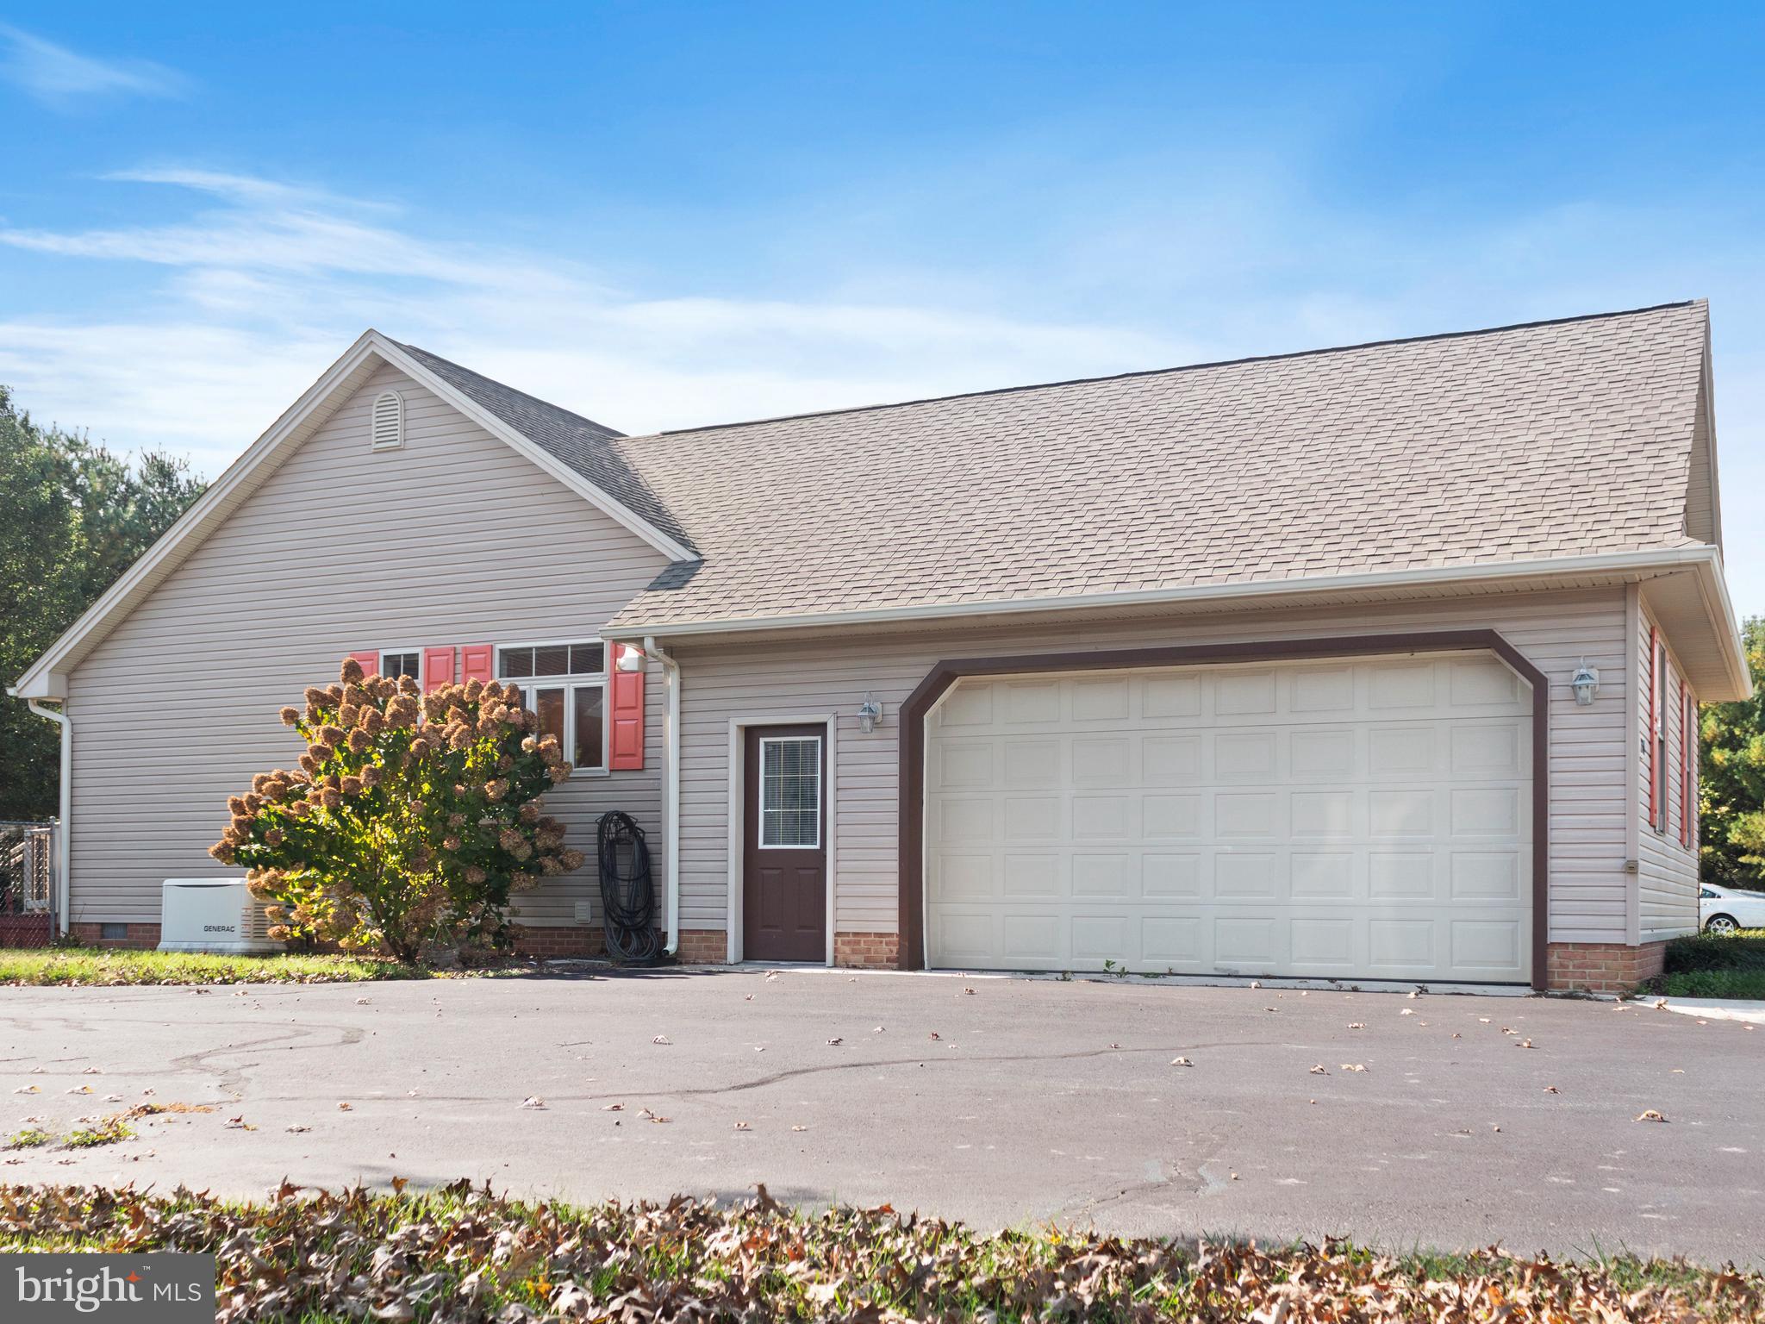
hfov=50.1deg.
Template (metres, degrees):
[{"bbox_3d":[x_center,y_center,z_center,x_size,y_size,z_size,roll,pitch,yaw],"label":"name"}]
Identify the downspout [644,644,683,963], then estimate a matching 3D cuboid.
[{"bbox_3d":[-1.900,1.169,16.403,0.120,2.830,0.450,-2,-4,26],"label":"downspout"}]

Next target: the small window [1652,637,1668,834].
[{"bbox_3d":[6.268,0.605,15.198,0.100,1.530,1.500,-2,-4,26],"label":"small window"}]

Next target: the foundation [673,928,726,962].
[{"bbox_3d":[-1.557,2.493,16.610,0.568,0.290,0.200,-2,-4,26],"label":"foundation"}]

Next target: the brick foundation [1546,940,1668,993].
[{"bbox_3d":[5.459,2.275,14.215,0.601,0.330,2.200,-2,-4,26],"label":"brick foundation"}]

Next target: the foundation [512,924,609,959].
[{"bbox_3d":[-3.111,2.720,18.380,1.222,0.294,0.200,-2,-4,26],"label":"foundation"}]

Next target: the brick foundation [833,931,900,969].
[{"bbox_3d":[-0.091,2.417,15.876,0.622,0.300,0.200,-2,-4,26],"label":"brick foundation"}]

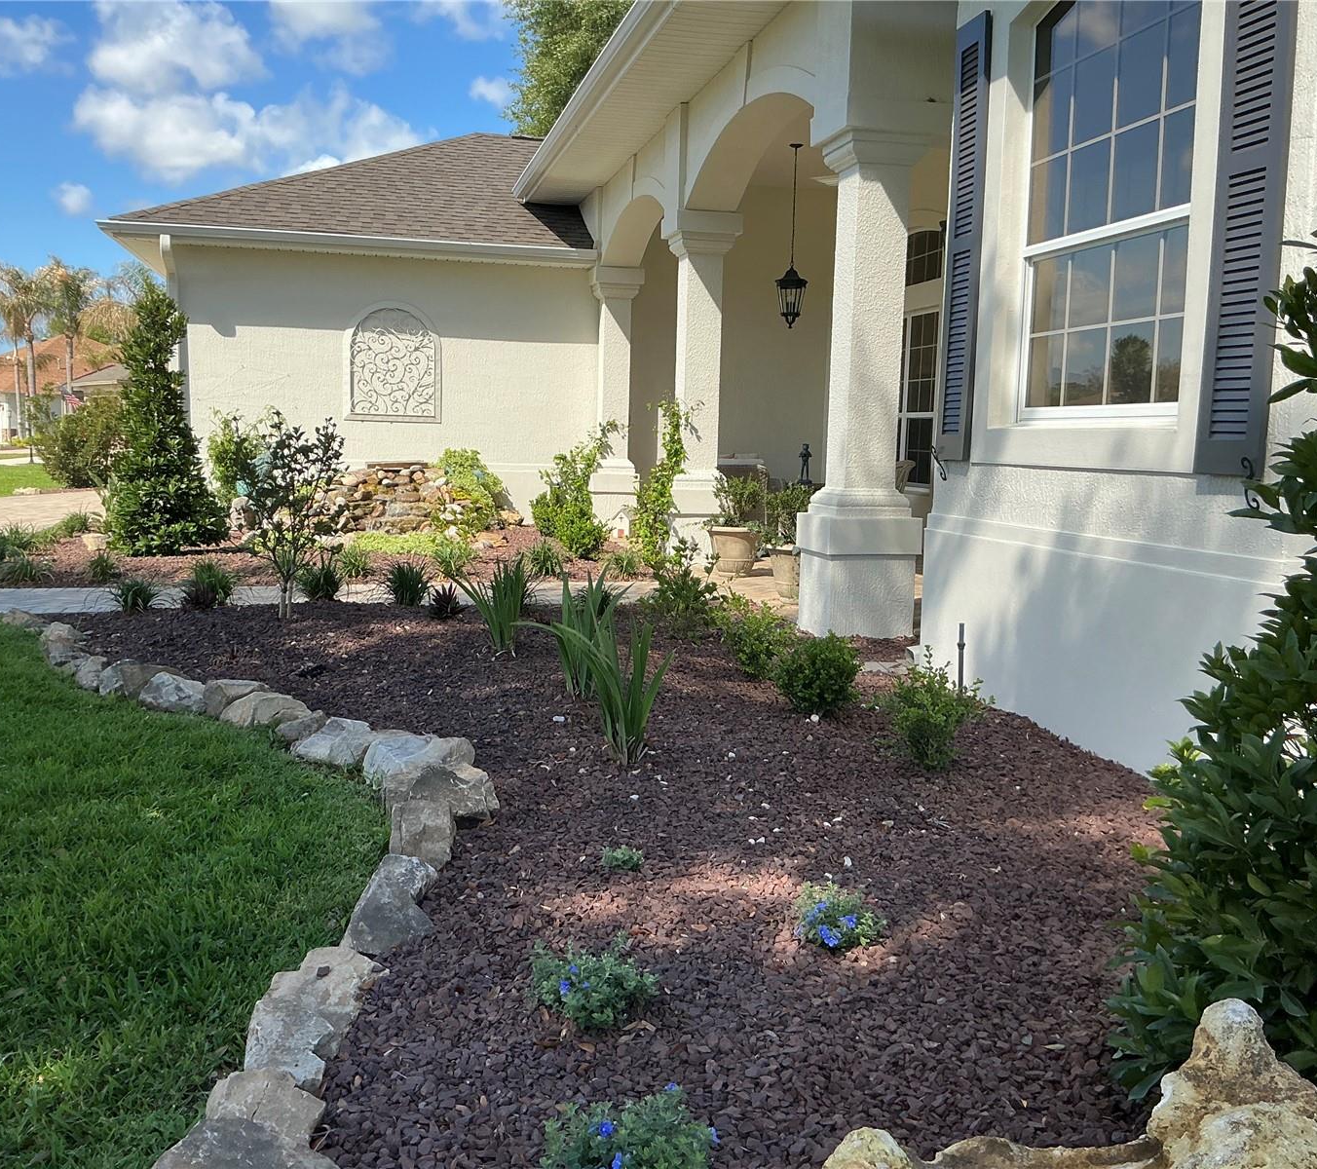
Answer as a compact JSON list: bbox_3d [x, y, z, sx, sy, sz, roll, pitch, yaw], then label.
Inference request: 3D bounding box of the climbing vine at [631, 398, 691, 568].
[{"bbox_3d":[0.022,-0.859,11.104,0.470,1.472,0.400,0,7,-14],"label":"climbing vine"}]

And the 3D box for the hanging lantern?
[{"bbox_3d":[1.258,-3.278,11.845,0.280,1.720,0.280,0,7,-14],"label":"hanging lantern"}]

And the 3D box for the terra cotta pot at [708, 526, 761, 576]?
[{"bbox_3d":[0.645,-0.281,10.664,0.440,0.365,0.440,1,6,0],"label":"terra cotta pot"}]

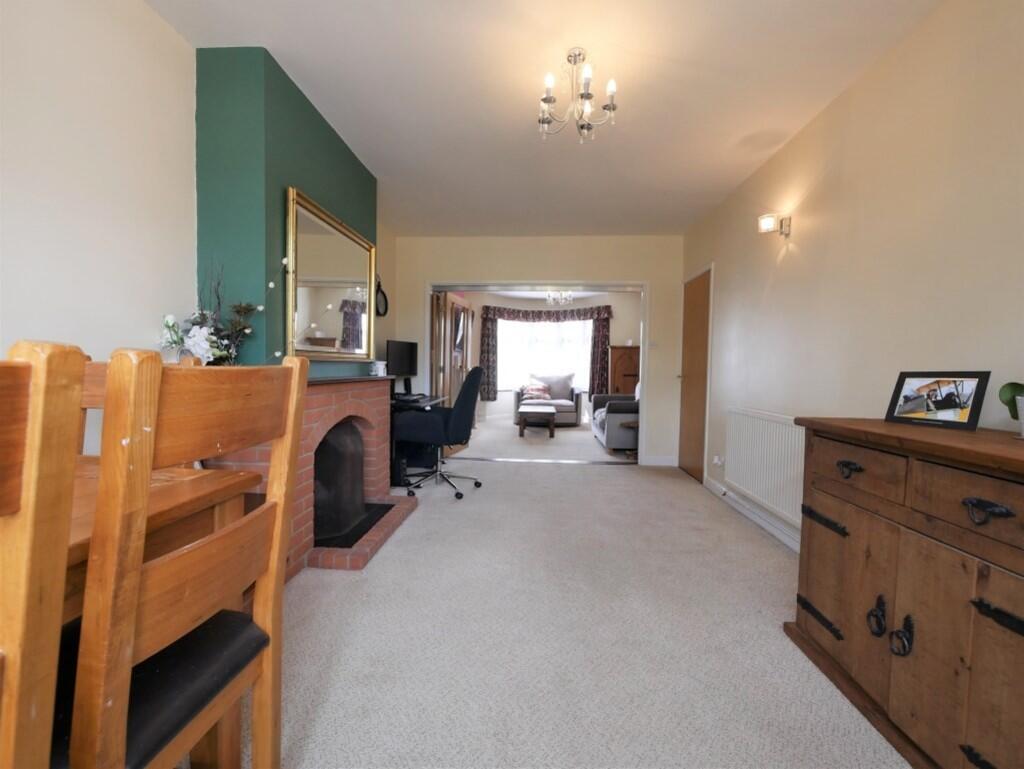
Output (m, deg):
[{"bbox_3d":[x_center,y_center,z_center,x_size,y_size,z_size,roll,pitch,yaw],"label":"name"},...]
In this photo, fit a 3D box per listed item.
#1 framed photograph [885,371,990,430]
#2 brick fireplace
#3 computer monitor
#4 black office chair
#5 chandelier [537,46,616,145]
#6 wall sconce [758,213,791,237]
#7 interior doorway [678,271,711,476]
[{"bbox_3d":[1.533,0.052,1.497,0.030,0.210,0.252,21,-5,-18],"label":"framed photograph"},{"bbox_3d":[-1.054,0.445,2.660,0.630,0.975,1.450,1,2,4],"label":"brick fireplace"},{"bbox_3d":[-1.095,-0.149,4.225,0.200,0.540,0.400,2,3,36],"label":"computer monitor"},{"bbox_3d":[-0.597,0.377,3.541,0.700,1.065,0.630,1,2,4],"label":"black office chair"},{"bbox_3d":[0.293,-1.372,1.928,0.370,0.370,0.370,1,2,4],"label":"chandelier"},{"bbox_3d":[1.669,-1.010,2.650,0.150,0.140,0.120,1,2,4],"label":"wall sconce"},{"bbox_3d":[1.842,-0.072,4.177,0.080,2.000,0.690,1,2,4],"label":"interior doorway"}]

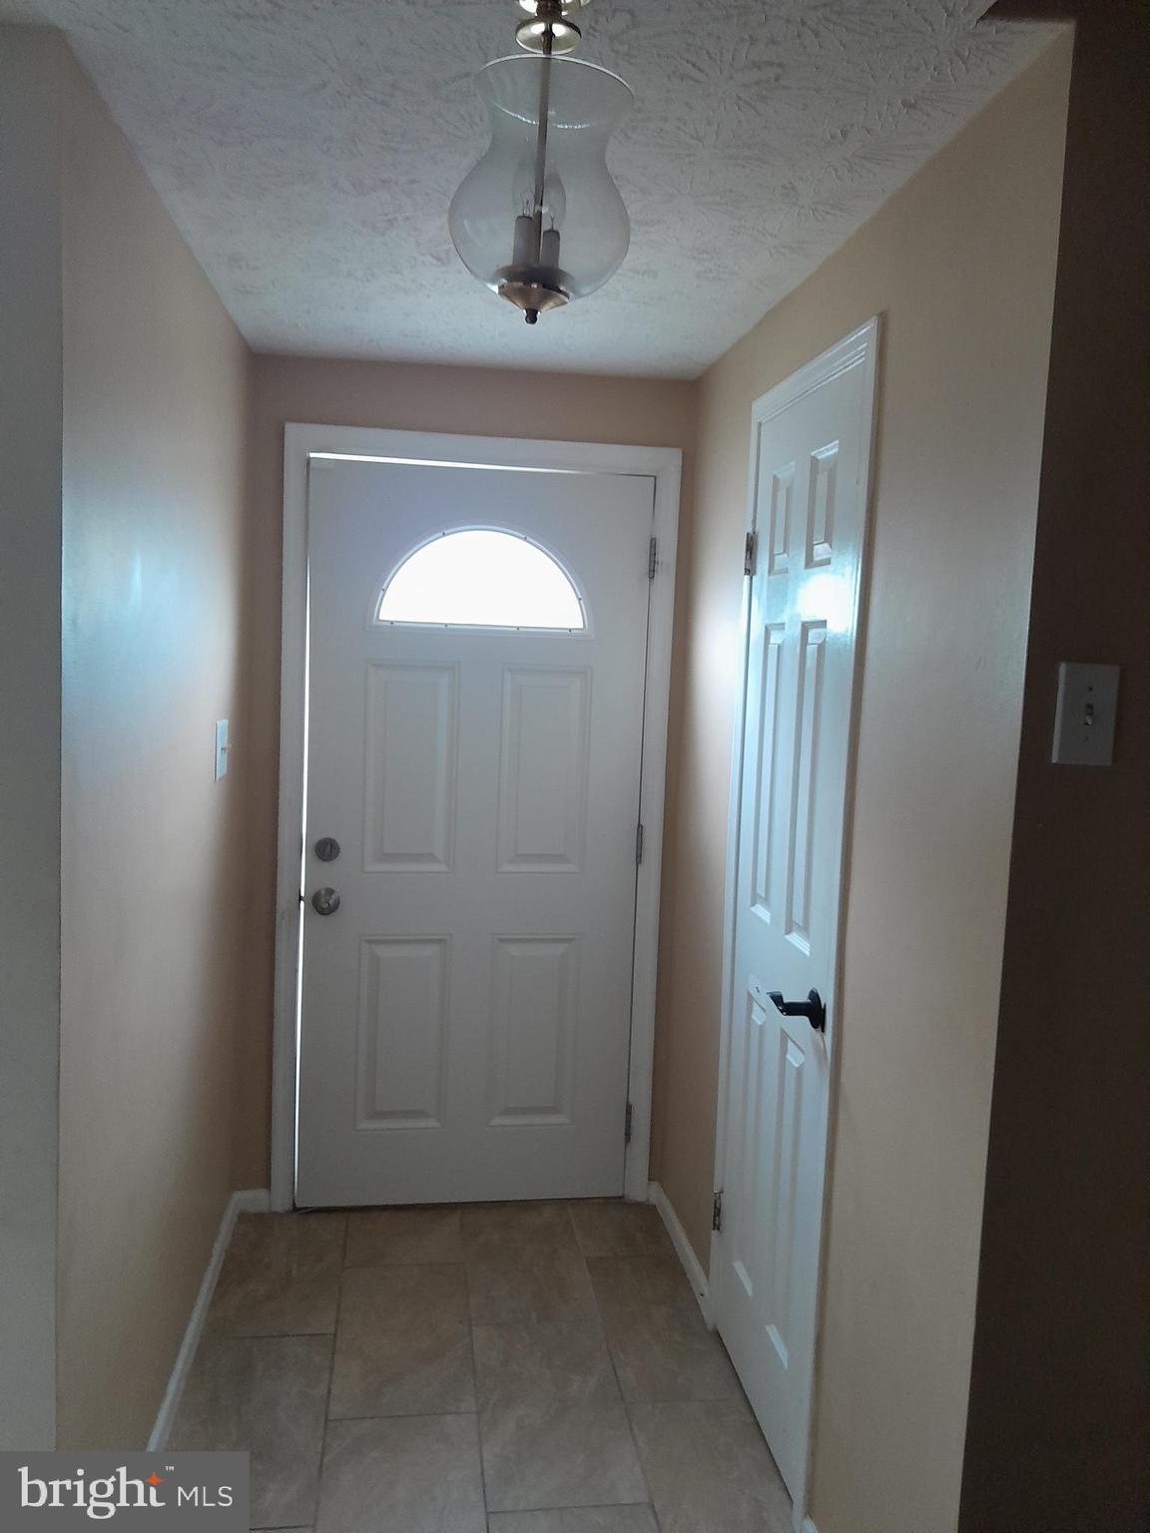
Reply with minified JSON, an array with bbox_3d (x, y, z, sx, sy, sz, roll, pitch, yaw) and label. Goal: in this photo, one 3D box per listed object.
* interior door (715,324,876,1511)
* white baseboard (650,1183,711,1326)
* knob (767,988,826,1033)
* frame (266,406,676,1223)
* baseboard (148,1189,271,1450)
[{"bbox_3d":[0.414,0.300,2.380,0.050,2.100,0.710,2,6,-8],"label":"interior door"},{"bbox_3d":[0.277,1.246,3.111,0.025,0.075,0.645,2,6,-8],"label":"white baseboard"},{"bbox_3d":[0.394,0.424,2.169,0.066,0.068,0.125,2,6,-8],"label":"knob"},{"bbox_3d":[-0.272,0.183,3.272,1.050,2.115,0.080,2,6,-8],"label":"frame"},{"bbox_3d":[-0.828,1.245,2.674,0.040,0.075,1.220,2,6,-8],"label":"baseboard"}]

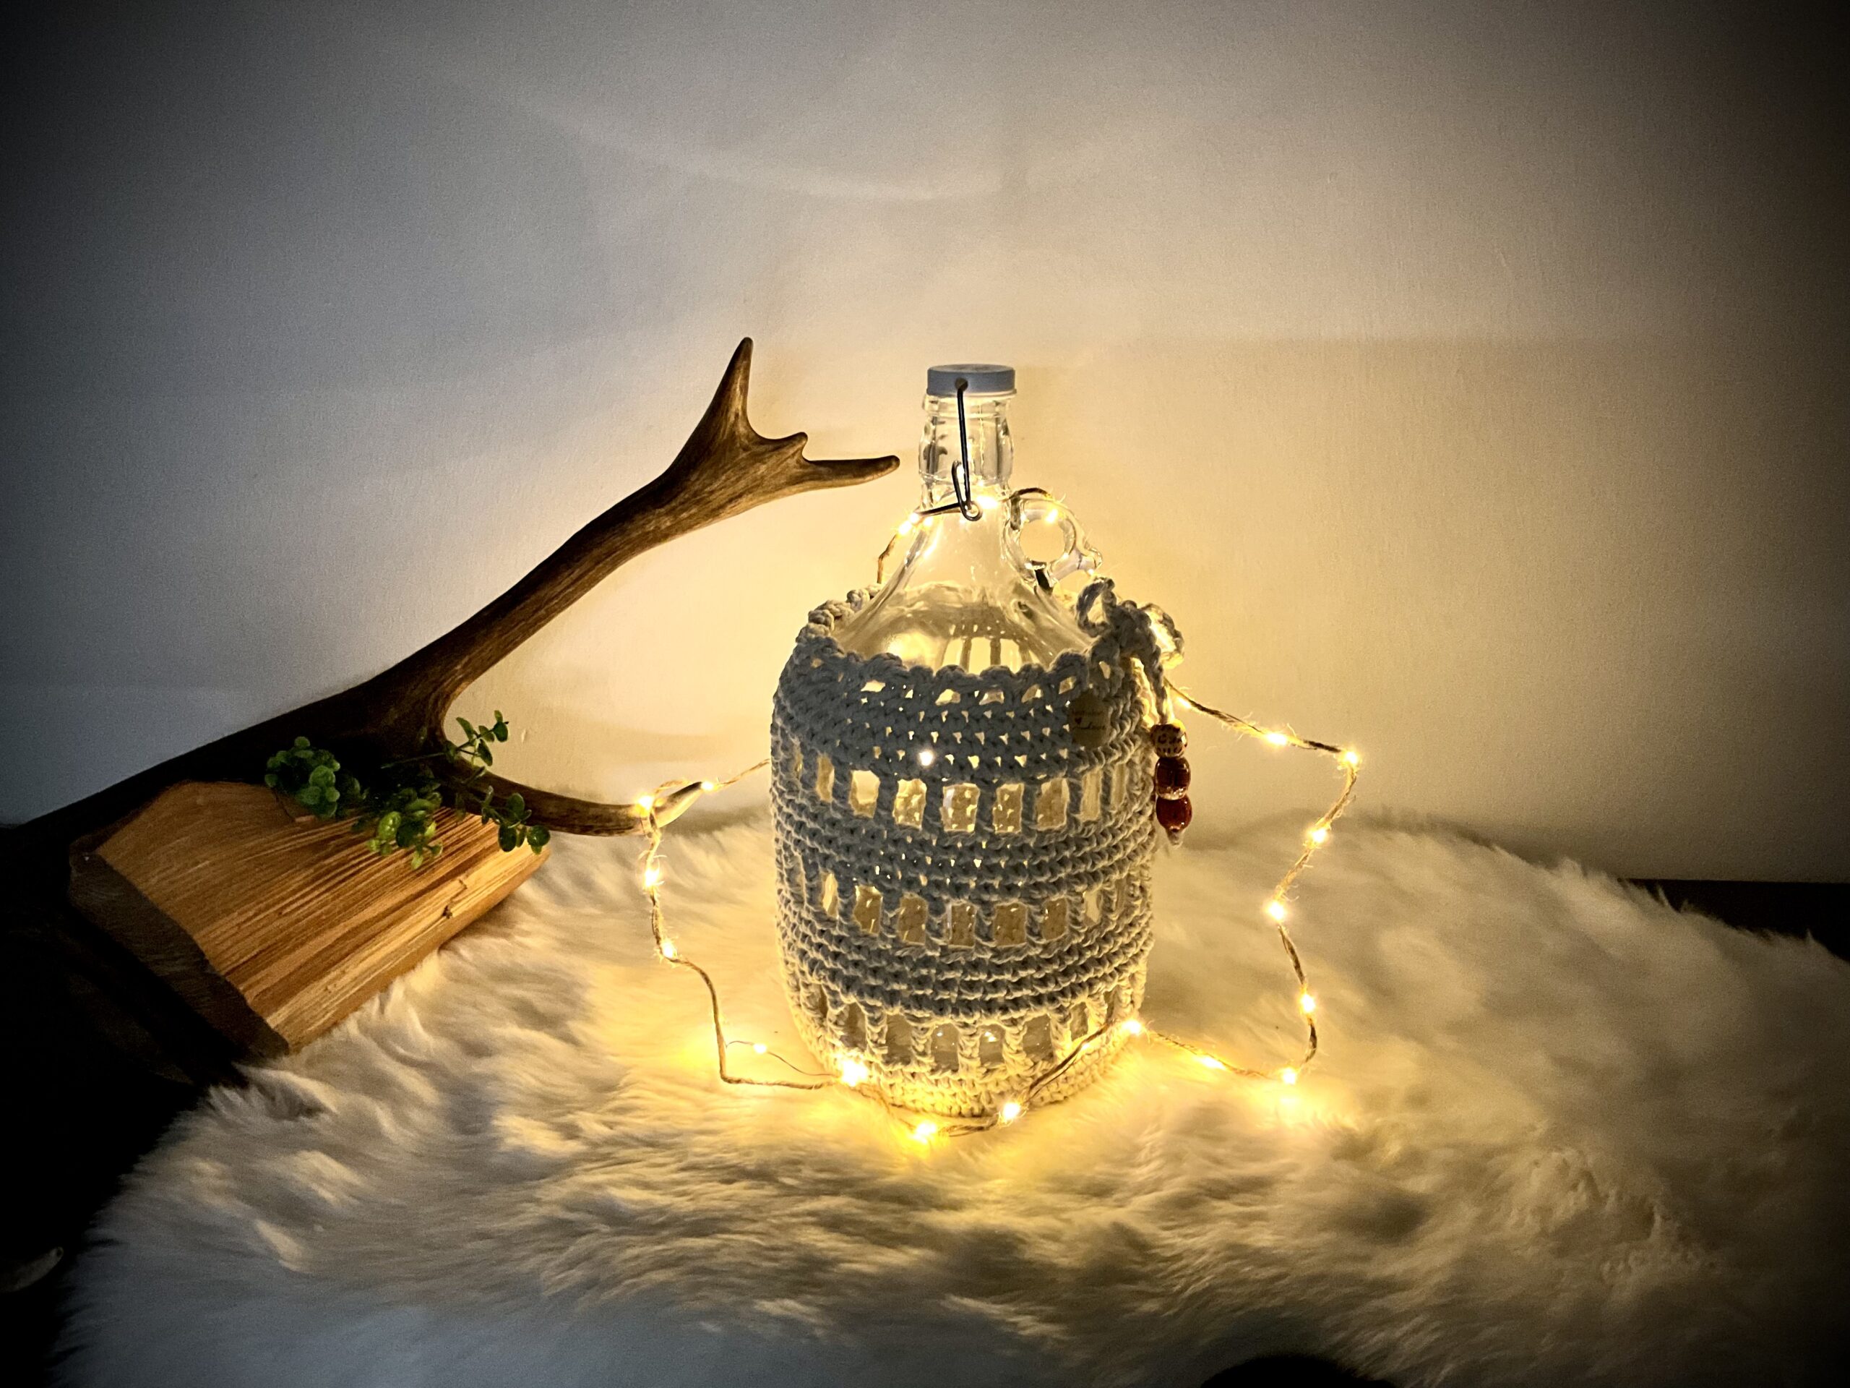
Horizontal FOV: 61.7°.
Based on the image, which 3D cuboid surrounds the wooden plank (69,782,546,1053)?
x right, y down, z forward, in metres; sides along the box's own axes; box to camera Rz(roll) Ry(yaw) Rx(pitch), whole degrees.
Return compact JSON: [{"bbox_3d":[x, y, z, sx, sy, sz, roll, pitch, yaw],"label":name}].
[{"bbox_3d":[-0.367,0.117,0.920,0.260,0.060,0.225,13,22,36],"label":"wooden plank"}]

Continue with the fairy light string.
[{"bbox_3d":[0.022,0.040,0.795,0.380,0.280,0.230,0,17,0],"label":"fairy light string"}]

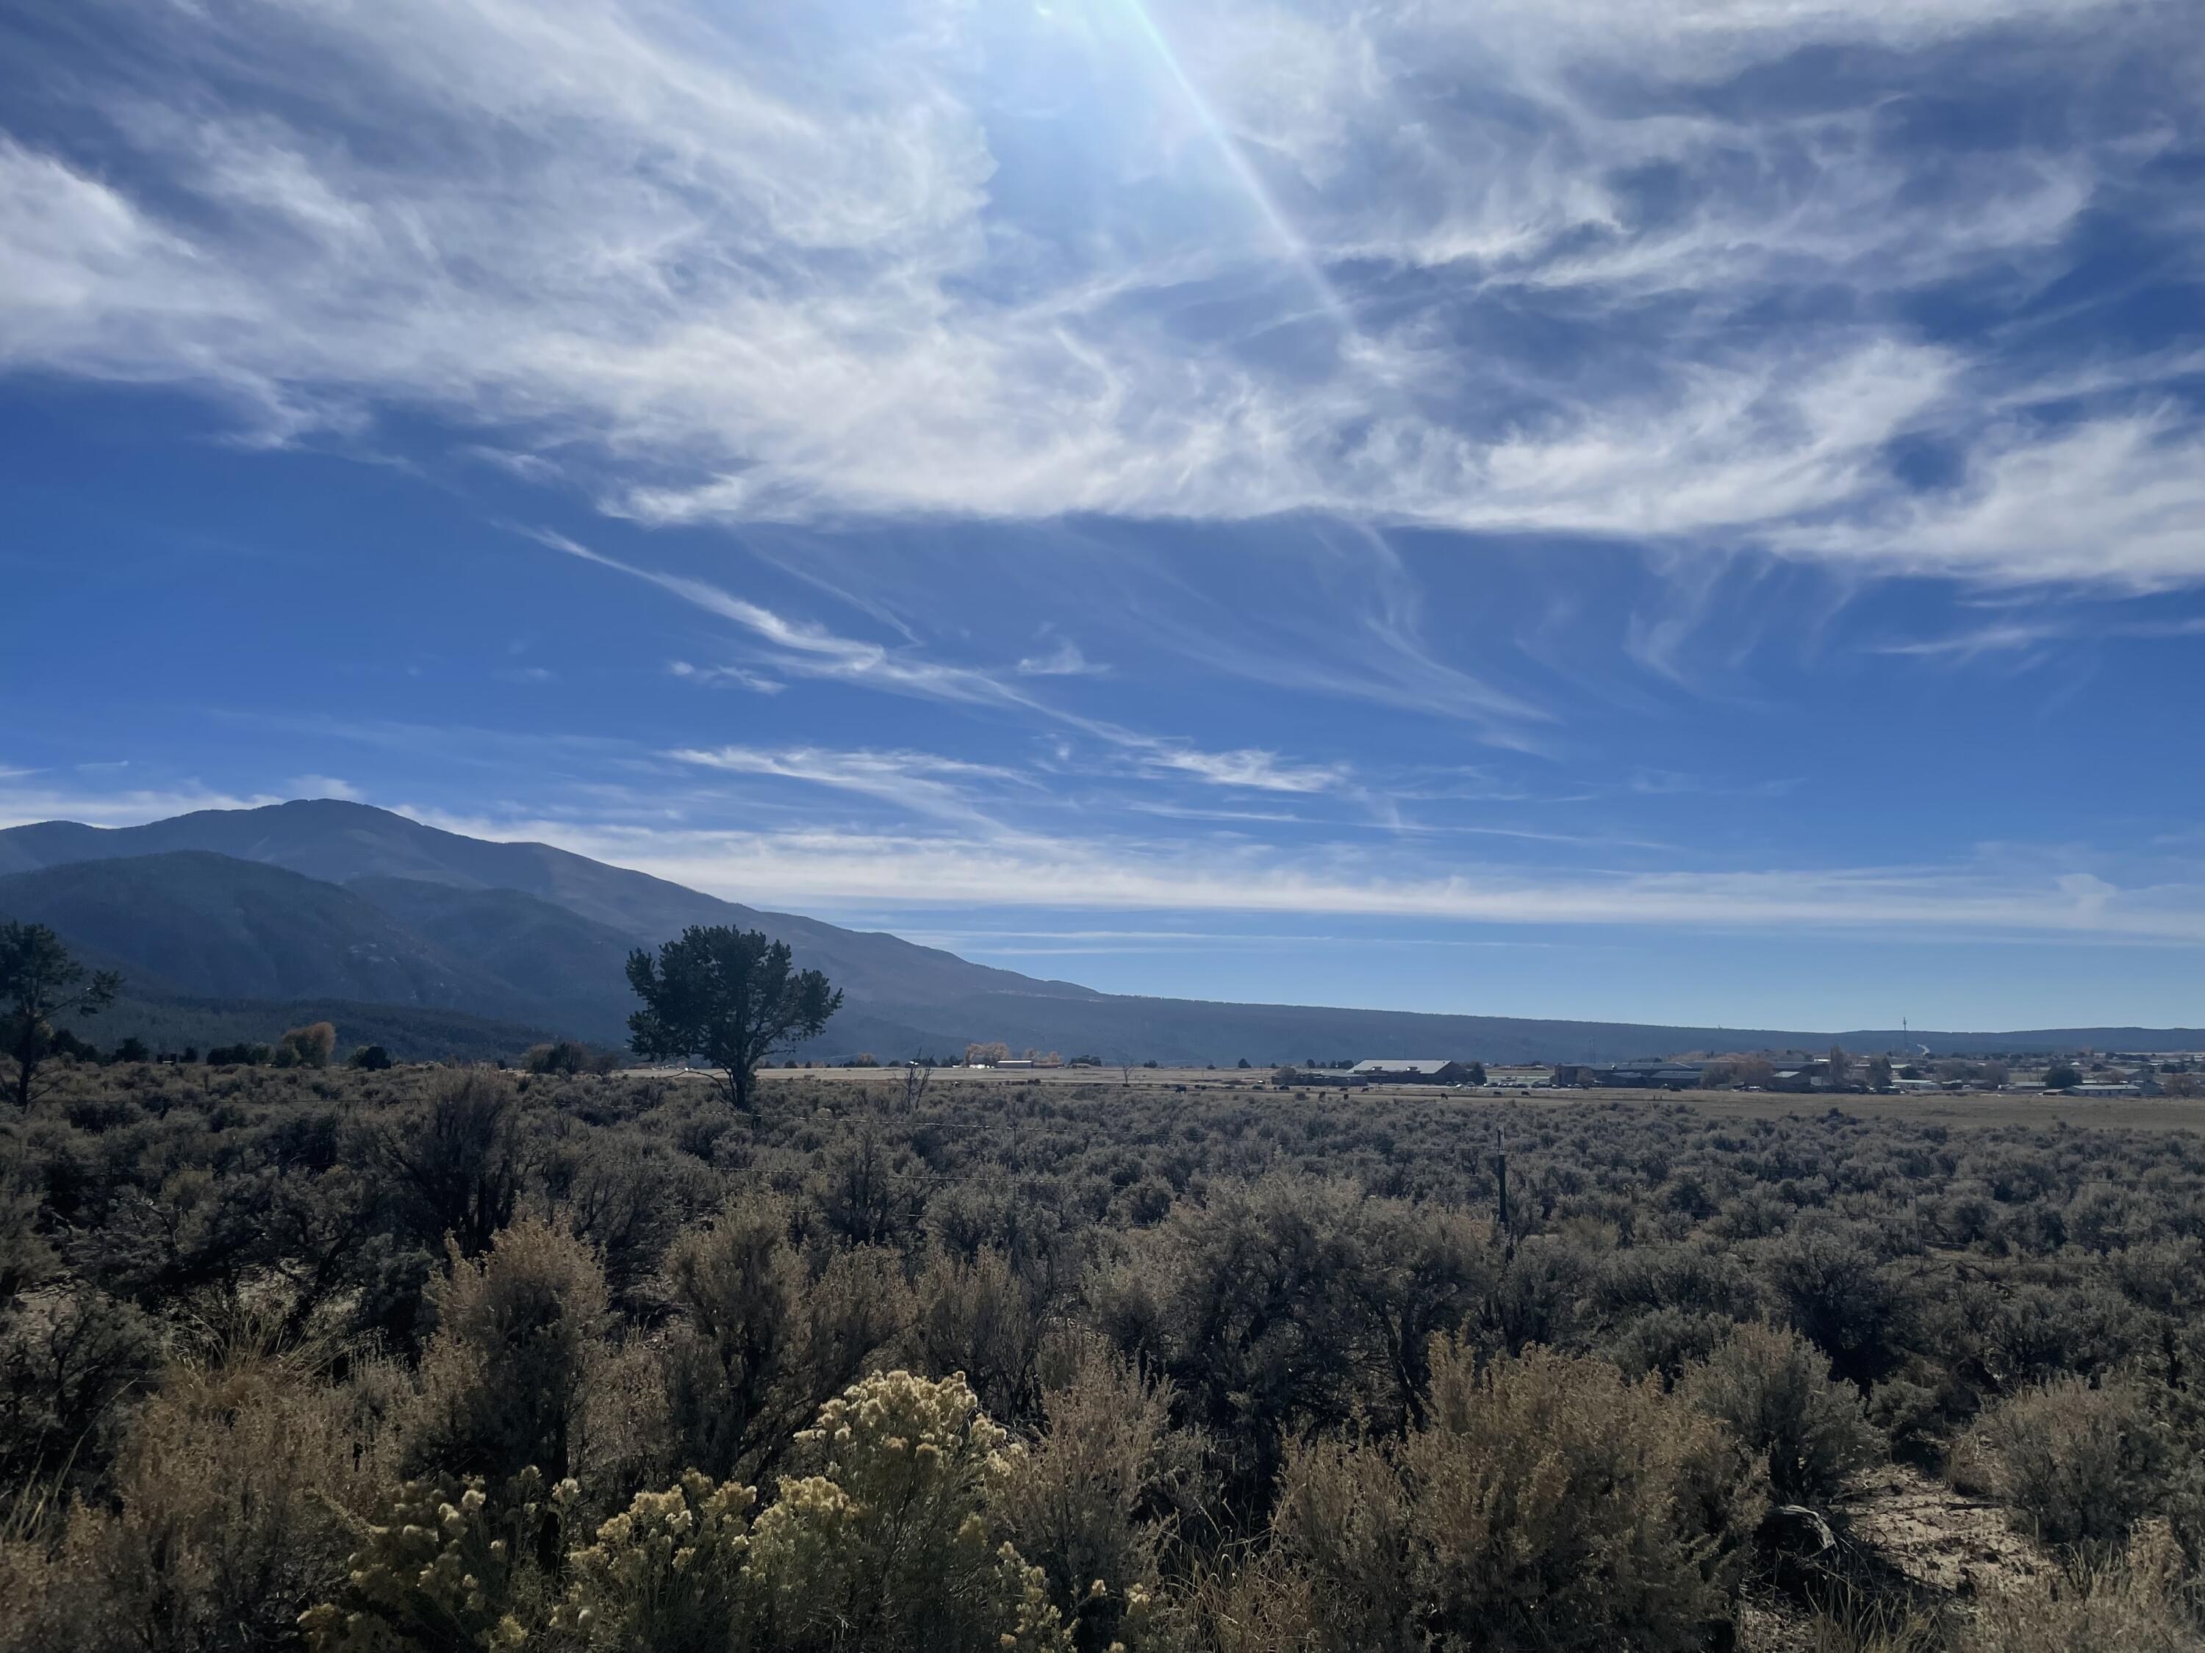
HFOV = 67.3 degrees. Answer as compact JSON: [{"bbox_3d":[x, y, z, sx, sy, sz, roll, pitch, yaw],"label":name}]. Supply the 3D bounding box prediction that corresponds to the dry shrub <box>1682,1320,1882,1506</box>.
[{"bbox_3d":[2.553,2.203,6.347,0.740,0.680,0.720,-3,-8,21],"label":"dry shrub"}]

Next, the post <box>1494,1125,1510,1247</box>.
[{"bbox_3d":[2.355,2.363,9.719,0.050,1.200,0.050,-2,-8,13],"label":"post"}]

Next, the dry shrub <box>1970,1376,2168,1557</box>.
[{"bbox_3d":[3.406,2.242,5.963,0.660,0.620,0.650,-4,-9,28],"label":"dry shrub"}]

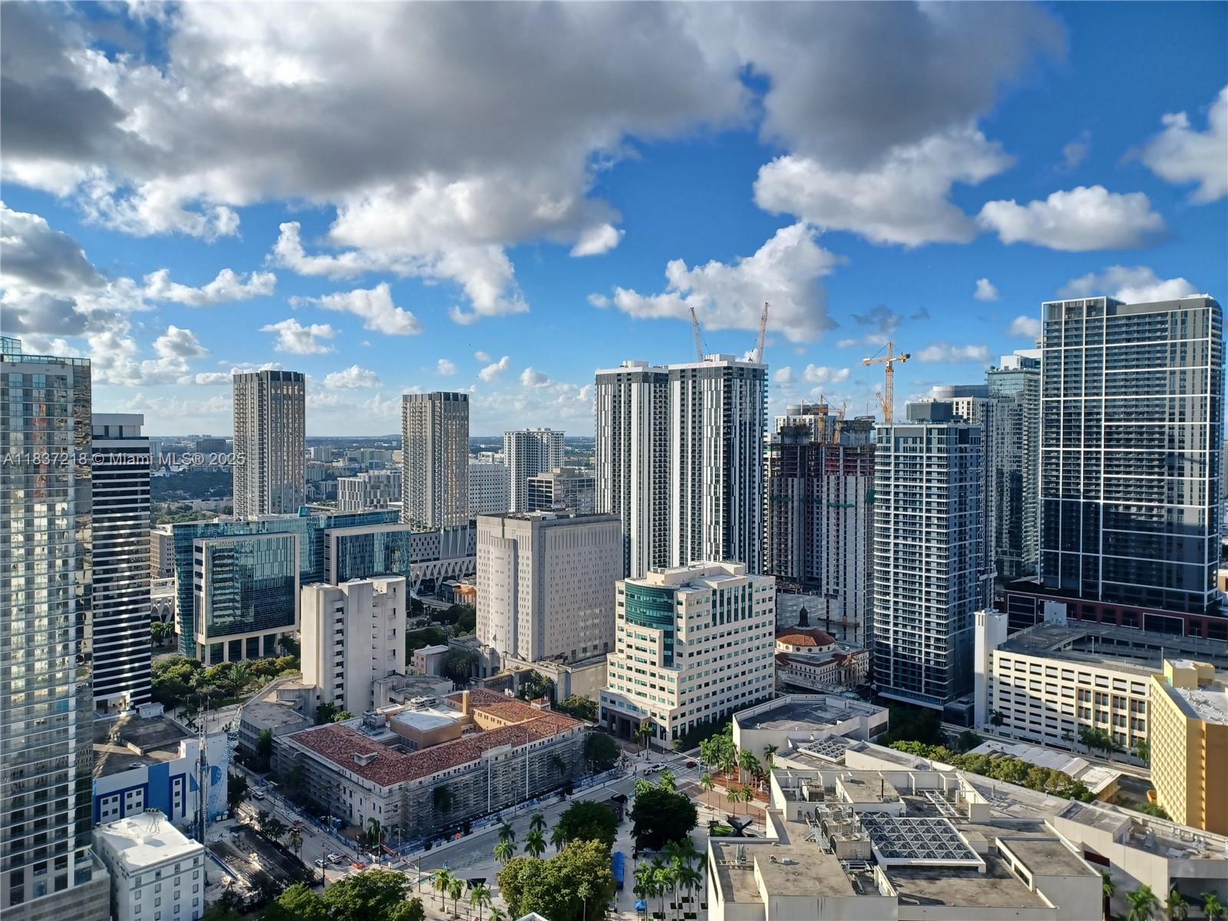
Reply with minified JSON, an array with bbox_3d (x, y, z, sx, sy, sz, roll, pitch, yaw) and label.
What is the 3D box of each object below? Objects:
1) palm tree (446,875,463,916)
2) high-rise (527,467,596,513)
[{"bbox_3d":[-37.590,103.470,210.460,4.500,10.200,4.500,0,2,0],"label":"palm tree"},{"bbox_3d":[-44.899,48.949,795.117,37.000,86.000,57.000,2,2,45],"label":"high-rise"}]

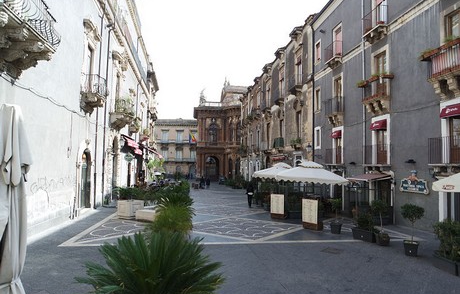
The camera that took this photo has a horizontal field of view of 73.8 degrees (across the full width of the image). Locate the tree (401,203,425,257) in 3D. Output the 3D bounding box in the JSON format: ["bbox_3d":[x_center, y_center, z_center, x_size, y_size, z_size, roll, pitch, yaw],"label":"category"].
[{"bbox_3d":[5.356,2.422,9.072,0.660,1.520,0.660,1,-4,-9],"label":"tree"}]

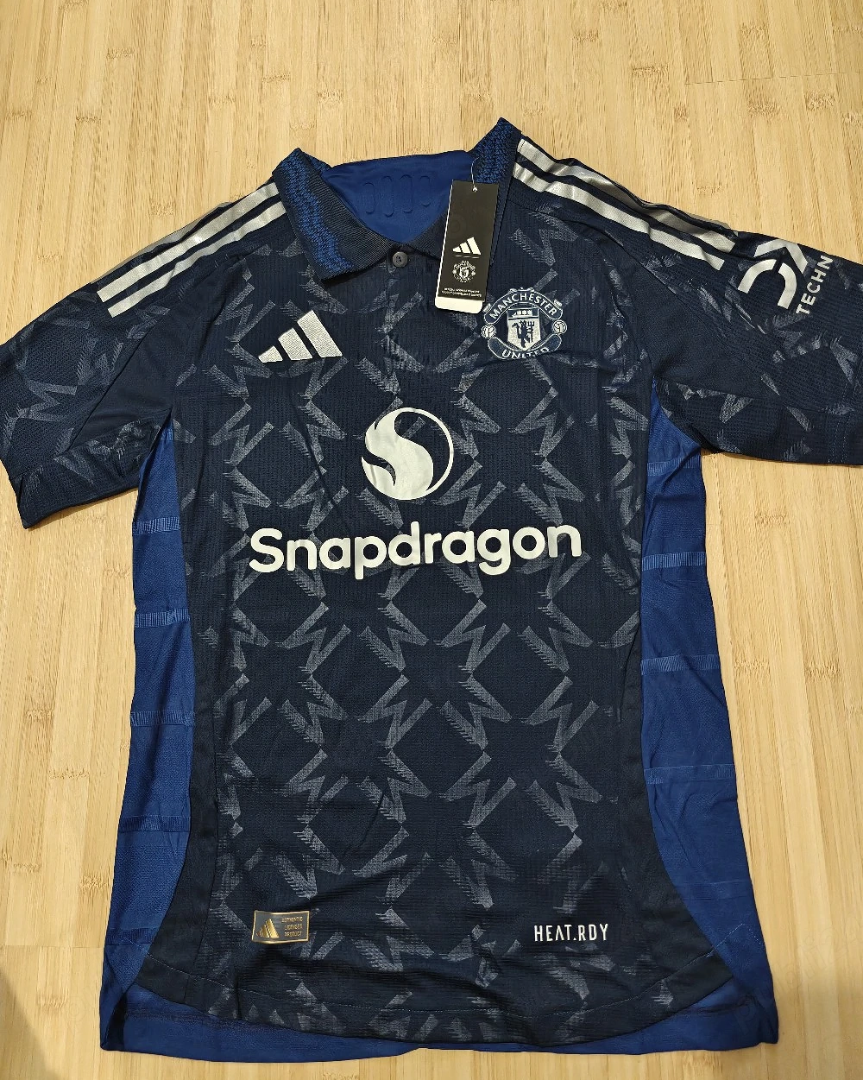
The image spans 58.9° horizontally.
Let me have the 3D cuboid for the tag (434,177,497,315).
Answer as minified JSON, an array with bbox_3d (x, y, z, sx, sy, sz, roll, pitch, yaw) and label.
[{"bbox_3d":[0.031,-0.252,0.655,0.041,0.003,0.121,7,80,5],"label":"tag"}]

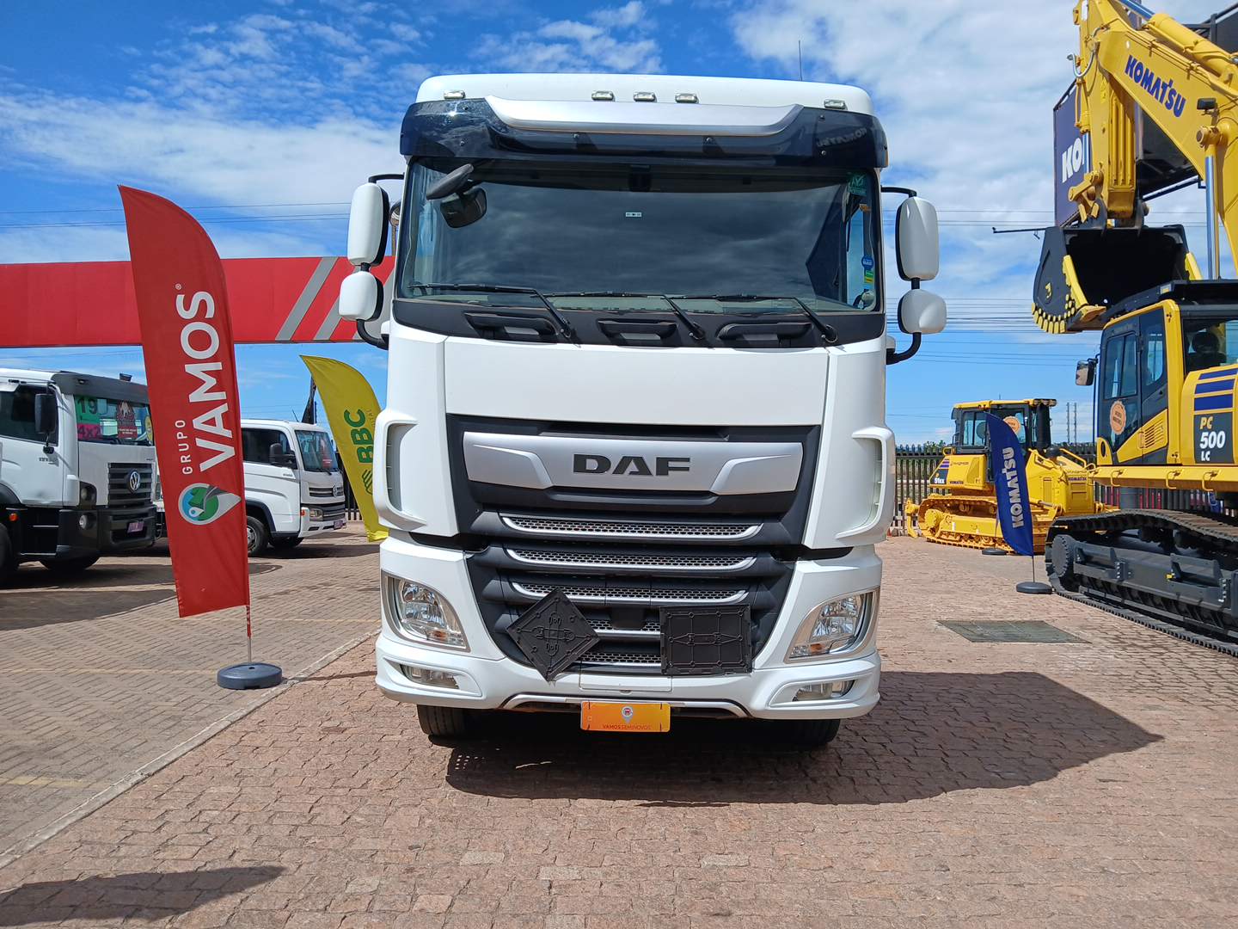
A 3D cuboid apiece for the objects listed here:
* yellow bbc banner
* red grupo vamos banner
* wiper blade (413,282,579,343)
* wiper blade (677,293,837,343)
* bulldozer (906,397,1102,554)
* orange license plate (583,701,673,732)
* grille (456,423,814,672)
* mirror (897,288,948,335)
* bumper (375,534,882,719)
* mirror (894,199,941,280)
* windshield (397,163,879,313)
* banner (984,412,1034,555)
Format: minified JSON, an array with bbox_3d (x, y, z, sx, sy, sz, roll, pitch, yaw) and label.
[{"bbox_3d":[-4.229,-0.235,14.600,1.350,2.900,0.200,1,-1,-12],"label":"yellow bbc banner"},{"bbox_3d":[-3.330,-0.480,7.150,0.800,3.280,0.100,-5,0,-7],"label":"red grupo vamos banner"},{"bbox_3d":[-0.605,-0.735,4.500,0.800,0.270,0.170,1,-1,1],"label":"wiper blade"},{"bbox_3d":[0.663,-0.705,4.470,0.770,0.225,0.140,1,-1,1],"label":"wiper blade"},{"bbox_3d":[8.413,0.227,19.800,2.500,2.950,4.700,1,-1,-23],"label":"bulldozer"},{"bbox_3d":[0.030,1.135,4.180,0.400,0.135,0.020,1,-1,0],"label":"orange license plate"},{"bbox_3d":[0.070,0.387,4.400,1.740,1.200,0.220,1,-1,1],"label":"grille"},{"bbox_3d":[1.535,-0.775,4.720,0.235,0.230,0.140,1,-1,-9],"label":"mirror"},{"bbox_3d":[0.046,0.775,4.450,2.460,0.800,0.600,1,-1,0],"label":"bumper"},{"bbox_3d":[1.508,-1.137,4.700,0.200,0.420,0.140,2,-1,-8],"label":"mirror"},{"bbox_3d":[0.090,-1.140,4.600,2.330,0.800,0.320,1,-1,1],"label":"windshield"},{"bbox_3d":[5.260,0.280,12.500,0.530,1.930,0.100,-7,0,11],"label":"banner"}]

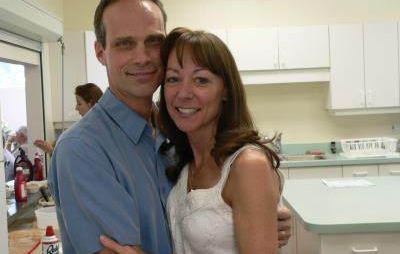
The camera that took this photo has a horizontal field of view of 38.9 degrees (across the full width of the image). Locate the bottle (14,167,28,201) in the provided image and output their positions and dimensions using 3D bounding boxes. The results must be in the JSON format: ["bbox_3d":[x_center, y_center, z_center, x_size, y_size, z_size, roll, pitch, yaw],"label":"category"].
[{"bbox_3d":[-1.103,0.355,3.500,0.073,0.210,0.066,-4,3,-26],"label":"bottle"}]

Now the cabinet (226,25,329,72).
[{"bbox_3d":[0.715,-0.719,5.295,0.920,0.385,0.330,-2,3,0],"label":"cabinet"}]

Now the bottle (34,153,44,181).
[{"bbox_3d":[-1.248,0.316,4.400,0.073,0.213,0.066,-3,3,-24],"label":"bottle"}]

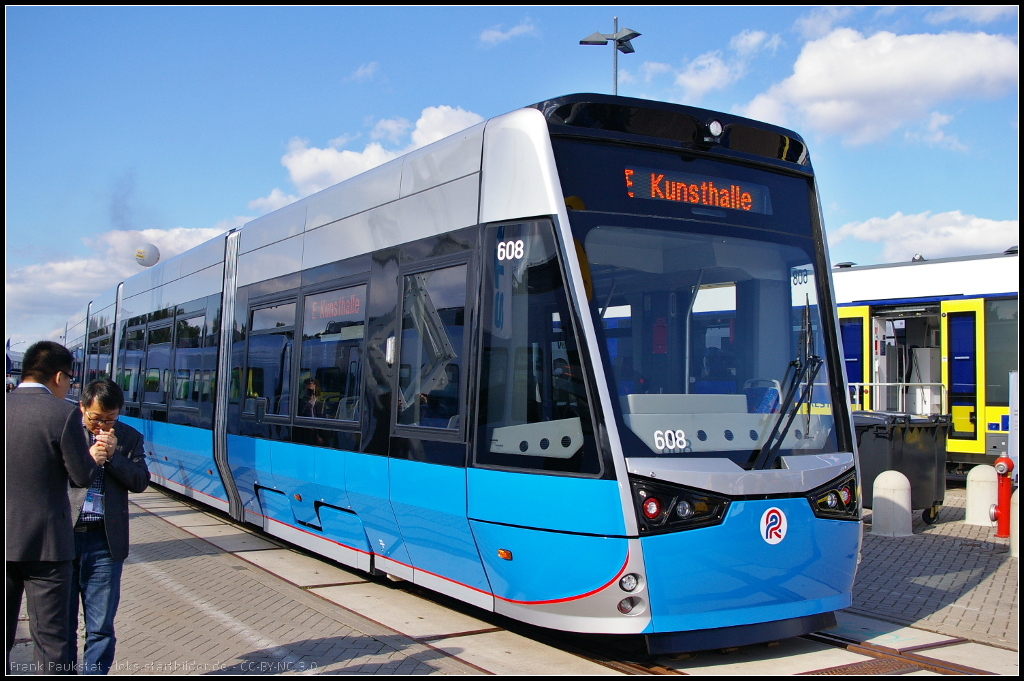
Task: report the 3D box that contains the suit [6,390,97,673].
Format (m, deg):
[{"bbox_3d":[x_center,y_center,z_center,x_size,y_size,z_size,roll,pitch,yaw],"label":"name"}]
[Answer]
[{"bbox_3d":[-1.852,0.902,4.091,0.540,1.440,0.360,-1,-4,37],"label":"suit"}]

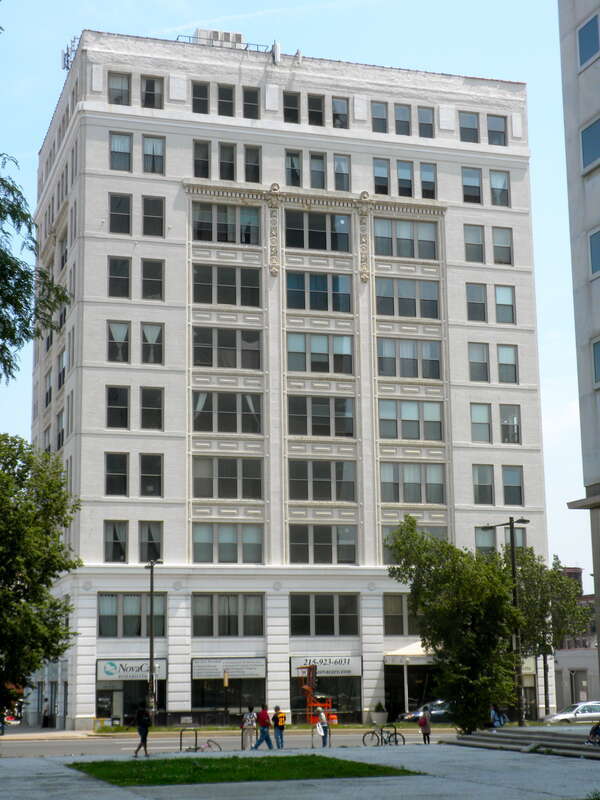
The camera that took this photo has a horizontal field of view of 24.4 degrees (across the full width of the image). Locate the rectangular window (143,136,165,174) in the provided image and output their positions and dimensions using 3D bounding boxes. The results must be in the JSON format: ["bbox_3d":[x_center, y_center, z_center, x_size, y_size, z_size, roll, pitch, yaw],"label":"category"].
[{"bbox_3d":[-9.133,-15.309,86.924,1.409,2.557,0.200,3,-11,-17],"label":"rectangular window"}]

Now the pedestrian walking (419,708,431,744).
[{"bbox_3d":[5.228,13.674,58.160,0.500,1.630,0.380,-5,-12,19],"label":"pedestrian walking"}]

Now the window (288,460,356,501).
[{"bbox_3d":[1.382,4.975,85.577,4.359,2.522,0.250,3,-12,-17],"label":"window"}]

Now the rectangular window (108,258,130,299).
[{"bbox_3d":[-10.676,-7.269,82.446,1.328,2.518,0.150,3,-12,-17],"label":"rectangular window"}]

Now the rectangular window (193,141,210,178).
[{"bbox_3d":[-5.859,-14.484,83.445,1.002,2.361,0.200,3,-11,-17],"label":"rectangular window"}]

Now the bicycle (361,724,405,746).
[{"bbox_3d":[3.349,13.399,55.487,1.700,1.024,0.550,-1,-11,0],"label":"bicycle"}]

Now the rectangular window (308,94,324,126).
[{"bbox_3d":[1.060,-18.045,86.365,1.048,2.094,0.200,3,-11,-17],"label":"rectangular window"}]

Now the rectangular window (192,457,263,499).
[{"bbox_3d":[-4.142,4.530,80.069,4.210,2.431,0.200,3,-12,-17],"label":"rectangular window"}]

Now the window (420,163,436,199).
[{"bbox_3d":[8.008,-13.622,86.294,1.028,2.270,0.220,3,-12,-17],"label":"window"}]

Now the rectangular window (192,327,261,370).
[{"bbox_3d":[-4.262,-2.993,81.549,4.216,2.432,0.200,3,-12,-17],"label":"rectangular window"}]

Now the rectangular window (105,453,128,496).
[{"bbox_3d":[-10.148,4.132,76.970,1.267,2.406,0.220,3,-12,-17],"label":"rectangular window"}]

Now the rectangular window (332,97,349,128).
[{"bbox_3d":[2.654,-18.660,90.273,1.092,2.008,0.200,3,-12,-17],"label":"rectangular window"}]

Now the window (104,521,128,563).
[{"bbox_3d":[-10.814,8.372,81.726,1.418,2.448,0.200,3,-11,-17],"label":"window"}]

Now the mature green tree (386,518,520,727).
[{"bbox_3d":[5.756,8.435,52.004,5.100,8.142,4.947,-1,-11,0],"label":"mature green tree"}]

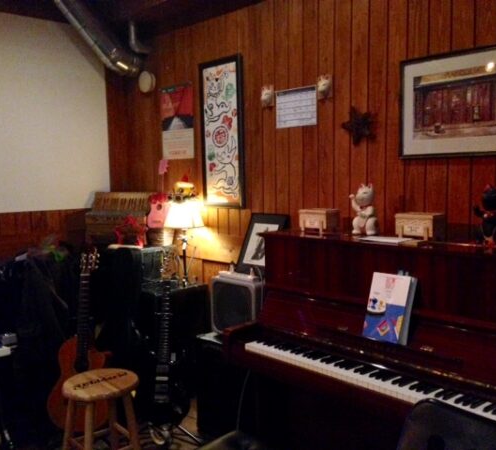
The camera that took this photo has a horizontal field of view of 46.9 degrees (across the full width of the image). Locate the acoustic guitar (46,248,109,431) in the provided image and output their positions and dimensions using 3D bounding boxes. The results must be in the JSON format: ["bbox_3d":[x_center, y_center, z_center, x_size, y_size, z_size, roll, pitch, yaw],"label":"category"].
[{"bbox_3d":[-0.880,0.615,3.095,0.352,0.969,0.105,0,-7,3],"label":"acoustic guitar"}]

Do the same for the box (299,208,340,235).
[{"bbox_3d":[0.340,-0.019,2.710,0.101,0.107,0.164,-6,8,-43],"label":"box"}]

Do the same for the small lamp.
[{"bbox_3d":[-0.394,0.108,3.514,0.248,0.535,0.248,-1,6,0],"label":"small lamp"}]

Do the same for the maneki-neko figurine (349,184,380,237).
[{"bbox_3d":[0.527,-0.076,2.599,0.115,0.237,0.126,-6,8,-43],"label":"maneki-neko figurine"}]

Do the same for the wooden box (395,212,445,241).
[{"bbox_3d":[0.709,0.009,2.357,0.097,0.108,0.171,-6,8,-43],"label":"wooden box"}]

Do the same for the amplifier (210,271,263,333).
[{"bbox_3d":[-0.009,0.442,3.095,0.200,0.329,0.355,-6,8,-43],"label":"amplifier"}]

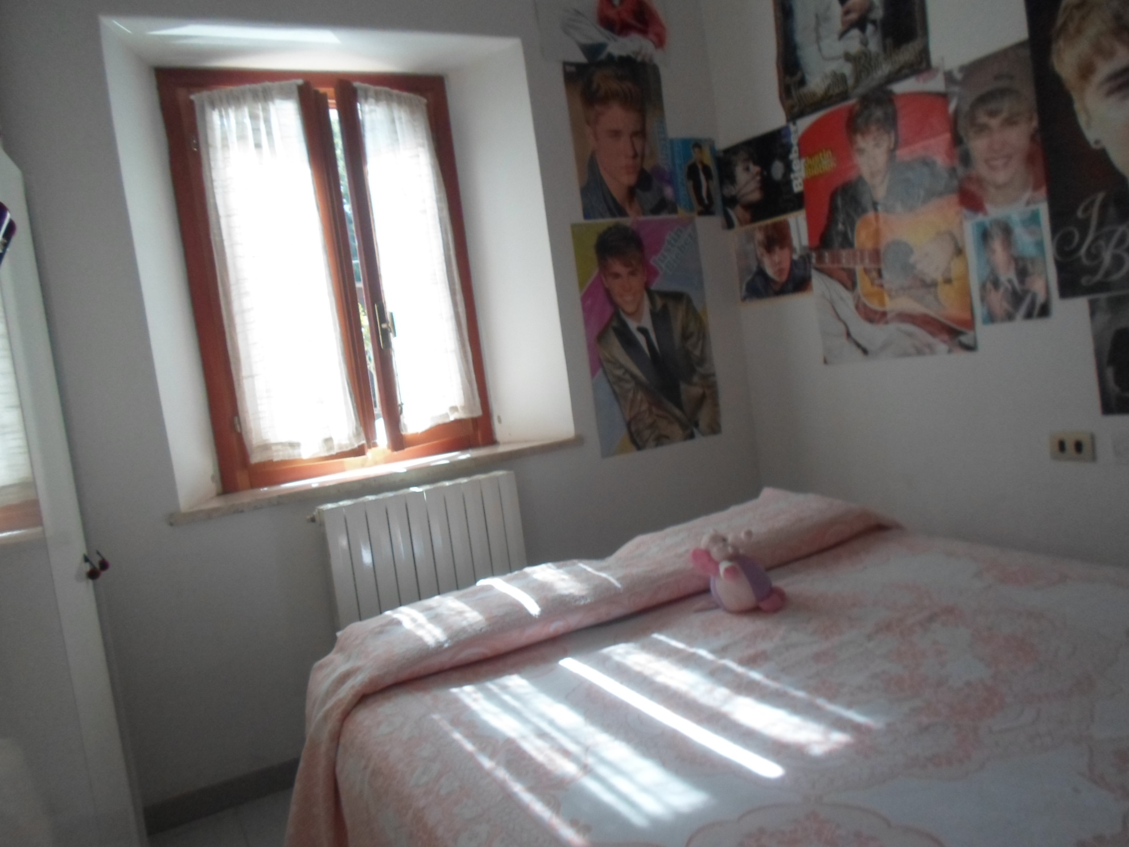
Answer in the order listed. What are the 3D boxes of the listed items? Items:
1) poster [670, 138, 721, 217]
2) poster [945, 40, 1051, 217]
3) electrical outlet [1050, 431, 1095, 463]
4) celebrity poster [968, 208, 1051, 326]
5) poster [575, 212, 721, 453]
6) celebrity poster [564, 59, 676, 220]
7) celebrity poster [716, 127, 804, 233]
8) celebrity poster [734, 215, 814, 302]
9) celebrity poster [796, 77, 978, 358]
[{"bbox_3d":[0.524,-0.977,3.232,0.206,0.303,0.010,-10,5,-25],"label":"poster"},{"bbox_3d":[1.212,-0.814,2.293,0.010,0.430,0.266,-10,5,-27],"label":"poster"},{"bbox_3d":[1.390,0.065,2.239,0.015,0.078,0.120,-10,5,-27],"label":"electrical outlet"},{"bbox_3d":[1.265,-0.443,2.317,0.010,0.308,0.227,-10,5,-27],"label":"celebrity poster"},{"bbox_3d":[0.336,-0.345,3.148,0.557,0.869,0.010,-10,5,-25],"label":"poster"},{"bbox_3d":[0.223,-1.069,3.086,0.419,0.580,0.010,-10,5,-25],"label":"celebrity poster"},{"bbox_3d":[0.745,-0.944,3.166,0.010,0.322,0.422,-10,5,-27],"label":"celebrity poster"},{"bbox_3d":[0.798,-0.632,3.166,0.010,0.292,0.404,-10,5,-27],"label":"celebrity poster"},{"bbox_3d":[1.028,-0.658,2.707,0.010,0.891,0.633,-10,5,-27],"label":"celebrity poster"}]

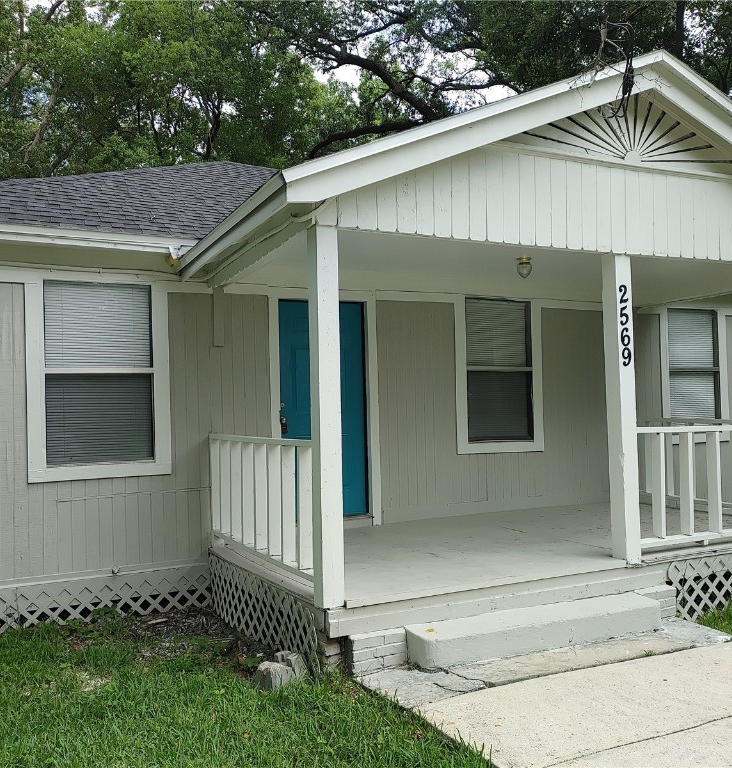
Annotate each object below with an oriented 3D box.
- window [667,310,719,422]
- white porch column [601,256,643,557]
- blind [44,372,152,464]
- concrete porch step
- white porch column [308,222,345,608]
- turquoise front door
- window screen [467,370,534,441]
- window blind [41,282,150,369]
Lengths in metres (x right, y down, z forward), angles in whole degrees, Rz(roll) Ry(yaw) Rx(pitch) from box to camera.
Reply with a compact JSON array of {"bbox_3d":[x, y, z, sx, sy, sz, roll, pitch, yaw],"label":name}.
[{"bbox_3d":[3.859,-0.147,9.123,0.813,1.451,0.045,-1,-1,-26],"label":"window"},{"bbox_3d":[1.782,0.172,5.358,0.127,2.113,0.127,-1,-1,-26],"label":"white porch column"},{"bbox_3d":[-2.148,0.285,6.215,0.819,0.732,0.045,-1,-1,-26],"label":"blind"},{"bbox_3d":[1.053,1.489,4.707,1.732,0.159,0.299,-1,-1,-26],"label":"concrete porch step"},{"bbox_3d":[-0.226,0.181,4.390,0.127,2.145,0.127,-1,-1,-26],"label":"white porch column"},{"bbox_3d":[-0.397,0.230,7.082,0.881,1.986,0.045,-1,-1,-26],"label":"turquoise front door"},{"bbox_3d":[1.364,0.226,7.909,0.814,0.708,0.045,-1,-1,-26],"label":"window screen"},{"bbox_3d":[-2.163,-0.467,6.232,0.819,0.684,0.045,-1,-1,-26],"label":"window blind"}]

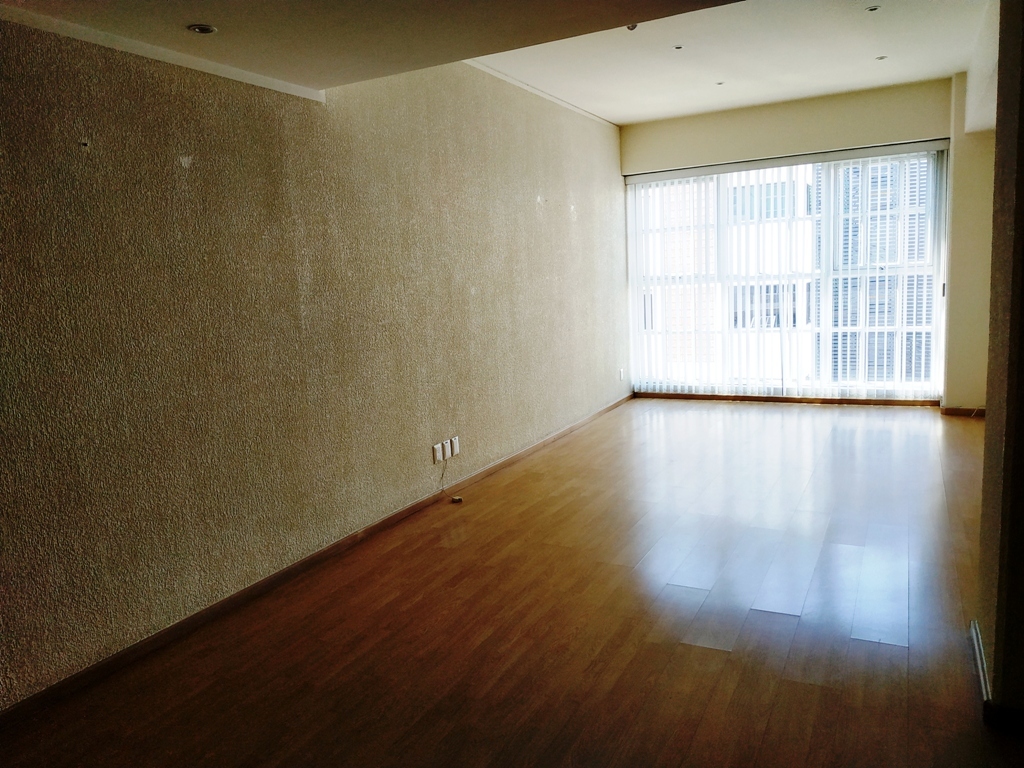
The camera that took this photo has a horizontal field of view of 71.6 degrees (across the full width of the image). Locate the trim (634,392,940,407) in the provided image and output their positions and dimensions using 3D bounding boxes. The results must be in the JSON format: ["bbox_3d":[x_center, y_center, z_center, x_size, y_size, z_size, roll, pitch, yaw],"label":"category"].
[{"bbox_3d":[2.709,0.161,7.375,2.977,0.062,0.016,1,10,29],"label":"trim"}]

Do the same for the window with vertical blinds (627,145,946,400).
[{"bbox_3d":[2.622,-1.017,7.176,2.960,2.325,0.100,1,10,29],"label":"window with vertical blinds"}]

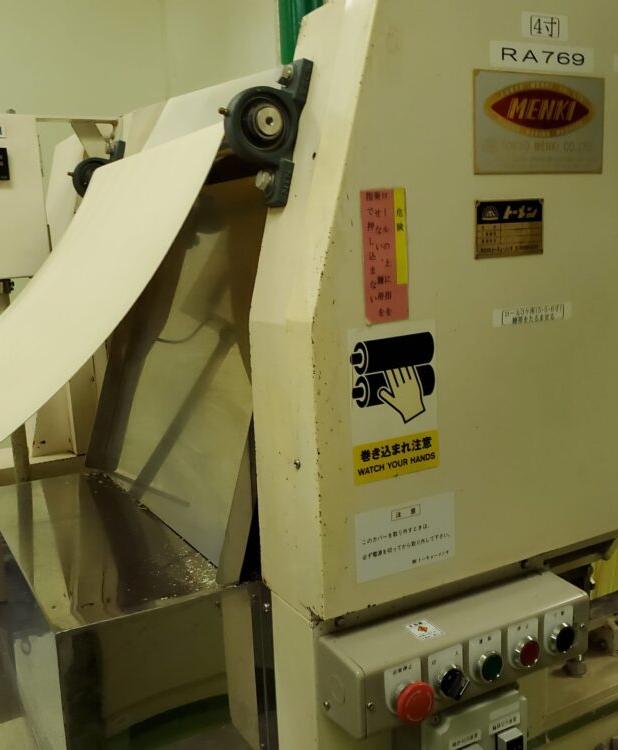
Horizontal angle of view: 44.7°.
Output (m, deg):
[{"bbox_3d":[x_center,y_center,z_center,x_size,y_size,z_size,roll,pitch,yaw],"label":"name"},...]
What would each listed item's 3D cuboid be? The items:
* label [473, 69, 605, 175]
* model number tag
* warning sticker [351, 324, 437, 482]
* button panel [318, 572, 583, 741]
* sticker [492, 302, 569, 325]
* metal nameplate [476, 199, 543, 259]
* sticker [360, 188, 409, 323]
[{"bbox_3d":[0.241,-0.258,0.773,0.175,0.099,0.003,-8,12,-26],"label":"label"},{"bbox_3d":[0.240,-0.323,0.762,0.139,0.024,0.002,-8,12,-26],"label":"model number tag"},{"bbox_3d":[0.087,0.027,0.743,0.101,0.153,0.002,-8,12,-26],"label":"warning sticker"},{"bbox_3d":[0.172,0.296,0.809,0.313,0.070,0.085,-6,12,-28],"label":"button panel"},{"bbox_3d":[0.241,-0.065,0.806,0.107,0.018,0.002,-7,12,-26],"label":"sticker"},{"bbox_3d":[0.208,-0.151,0.775,0.091,0.057,0.002,-8,12,-26],"label":"metal nameplate"},{"bbox_3d":[0.074,-0.112,0.713,0.049,0.124,0.002,-9,12,-26],"label":"sticker"}]

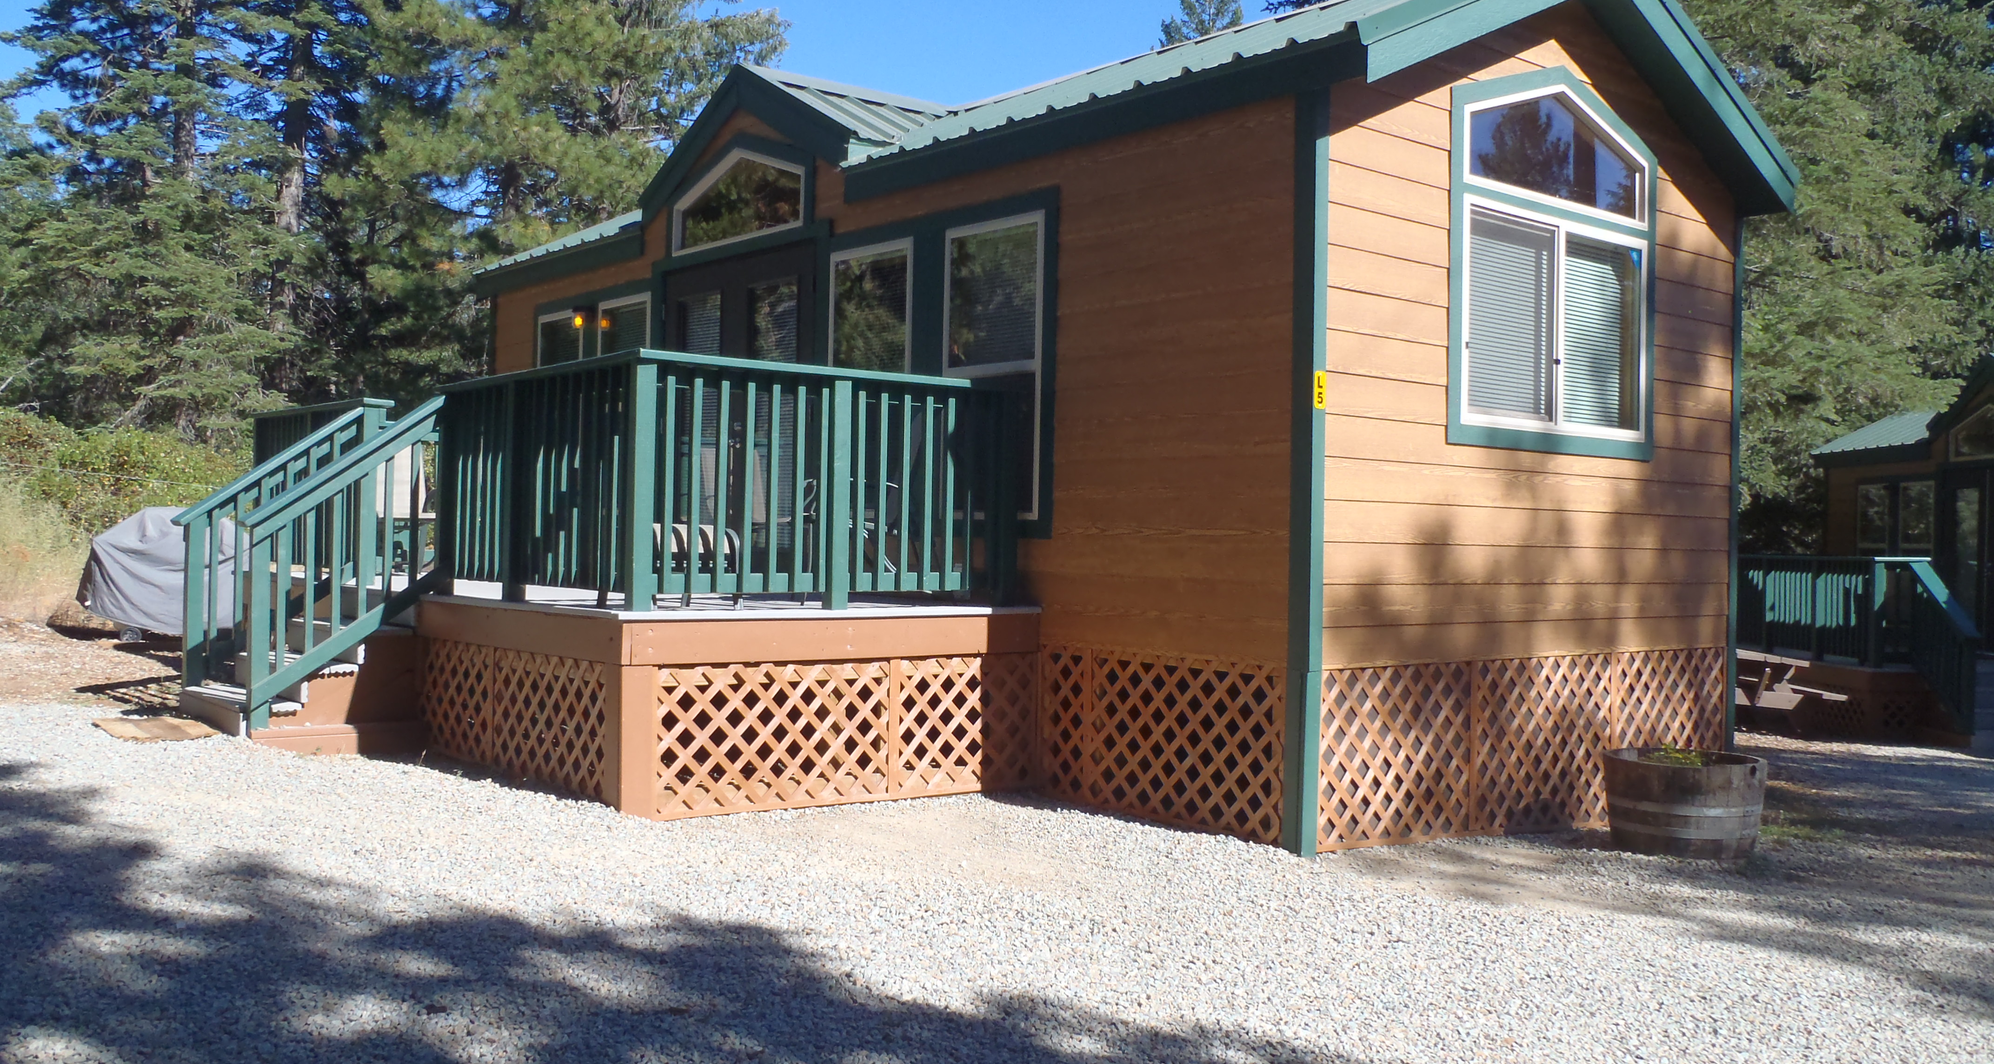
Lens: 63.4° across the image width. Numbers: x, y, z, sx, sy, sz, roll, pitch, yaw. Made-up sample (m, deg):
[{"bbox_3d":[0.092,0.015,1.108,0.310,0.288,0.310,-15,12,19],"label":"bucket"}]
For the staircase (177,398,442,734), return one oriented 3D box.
[{"bbox_3d":[-3.440,0.126,8.041,0.931,1.643,1.162,1,0,-41],"label":"staircase"}]

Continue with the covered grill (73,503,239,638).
[{"bbox_3d":[-6.945,0.336,13.502,1.220,1.140,0.620,1,0,-41],"label":"covered grill"}]

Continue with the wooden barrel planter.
[{"bbox_3d":[2.989,1.193,7.019,0.710,0.420,0.710,1,0,0],"label":"wooden barrel planter"}]

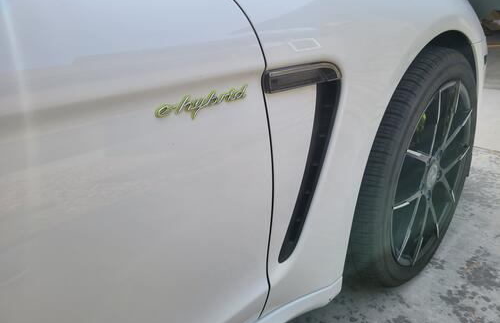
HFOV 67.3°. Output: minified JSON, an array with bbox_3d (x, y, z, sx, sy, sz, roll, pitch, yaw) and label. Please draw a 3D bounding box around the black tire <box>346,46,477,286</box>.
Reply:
[{"bbox_3d":[0.471,0.016,1.197,0.710,0.710,0.260,-22,29,-40],"label":"black tire"}]

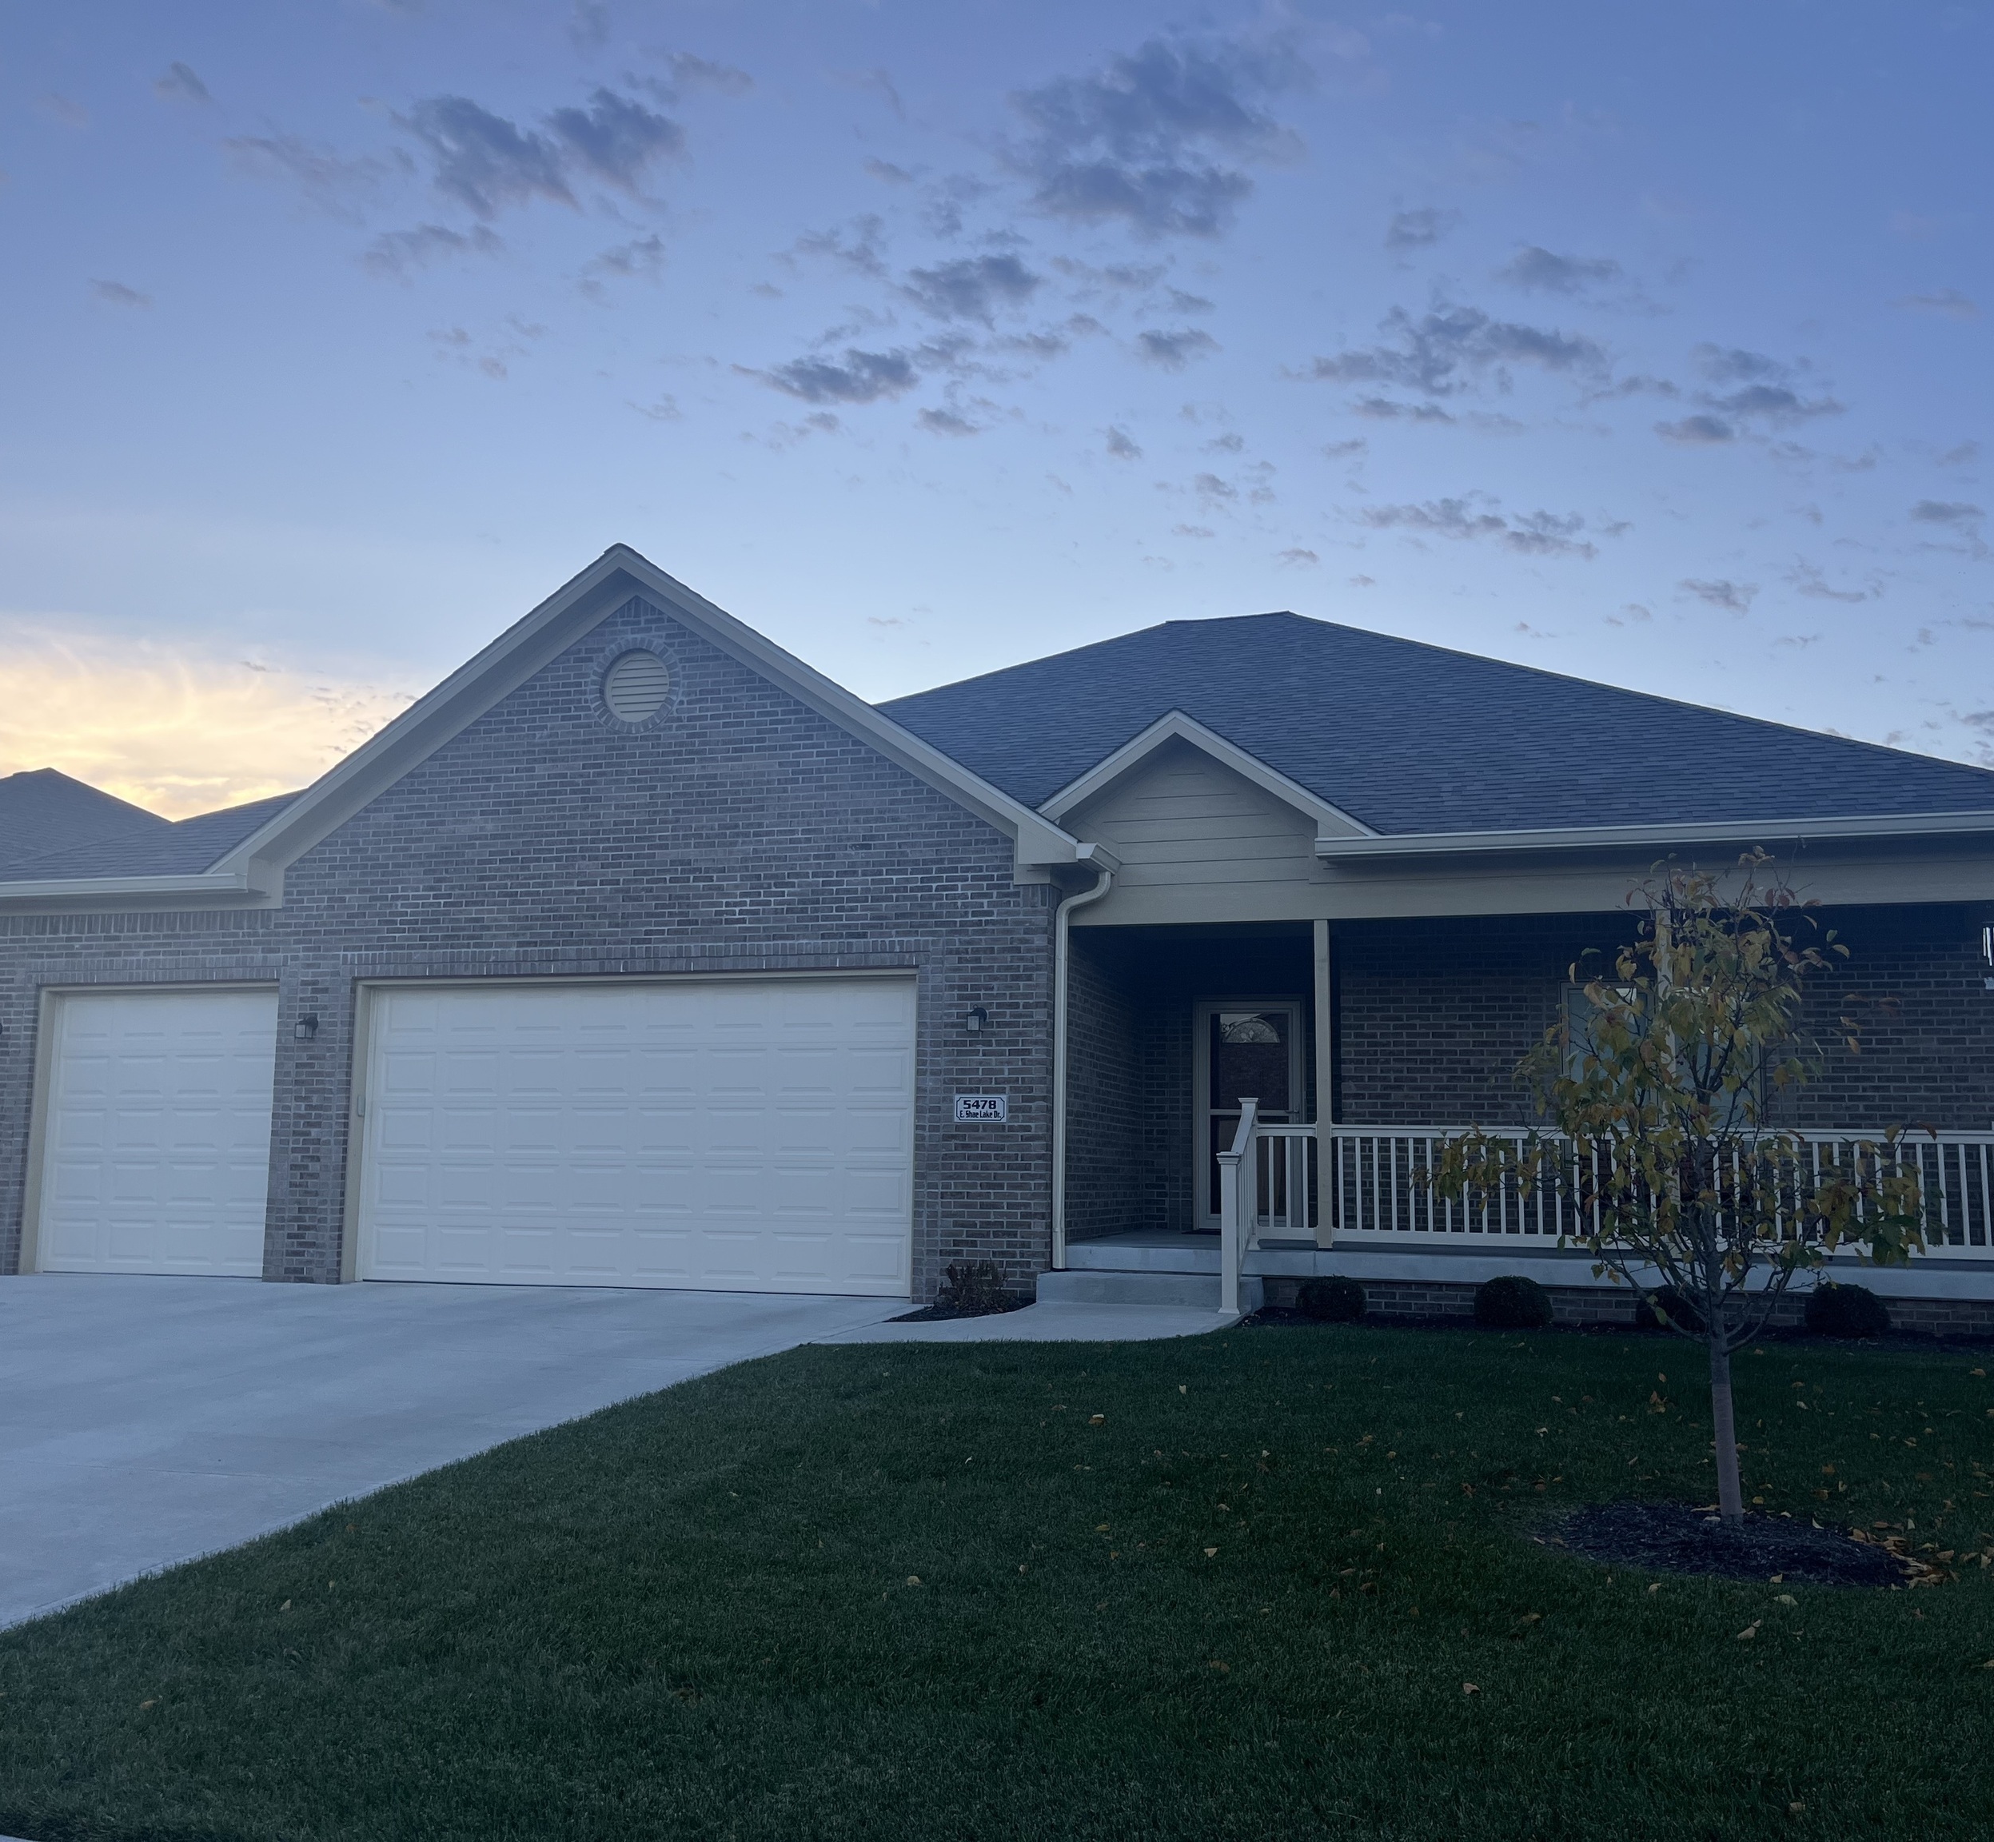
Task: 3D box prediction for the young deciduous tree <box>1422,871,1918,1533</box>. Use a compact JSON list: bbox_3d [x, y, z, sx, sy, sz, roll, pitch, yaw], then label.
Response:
[{"bbox_3d":[2.597,1.017,7.131,1.790,2.543,1.750,-2,-7,18],"label":"young deciduous tree"}]

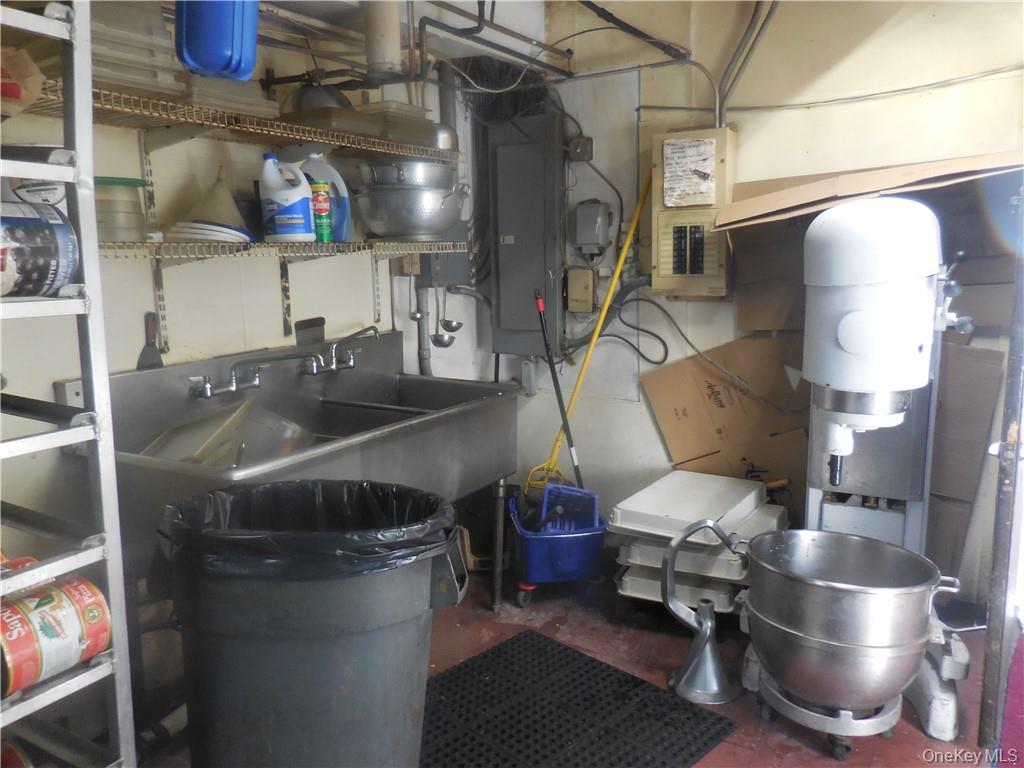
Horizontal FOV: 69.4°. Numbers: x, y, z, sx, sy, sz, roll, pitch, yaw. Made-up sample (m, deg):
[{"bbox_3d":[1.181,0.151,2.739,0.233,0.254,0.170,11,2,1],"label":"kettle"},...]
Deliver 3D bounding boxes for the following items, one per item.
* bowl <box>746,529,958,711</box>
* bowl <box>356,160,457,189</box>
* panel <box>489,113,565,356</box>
[{"bbox_3d":[0.973,0.721,2.212,0.580,0.440,0.505,4,11,31],"label":"bowl"},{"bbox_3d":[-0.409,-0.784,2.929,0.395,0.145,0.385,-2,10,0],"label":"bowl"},{"bbox_3d":[0.074,-0.682,3.543,0.354,1.087,0.110,4,11,31],"label":"panel"}]

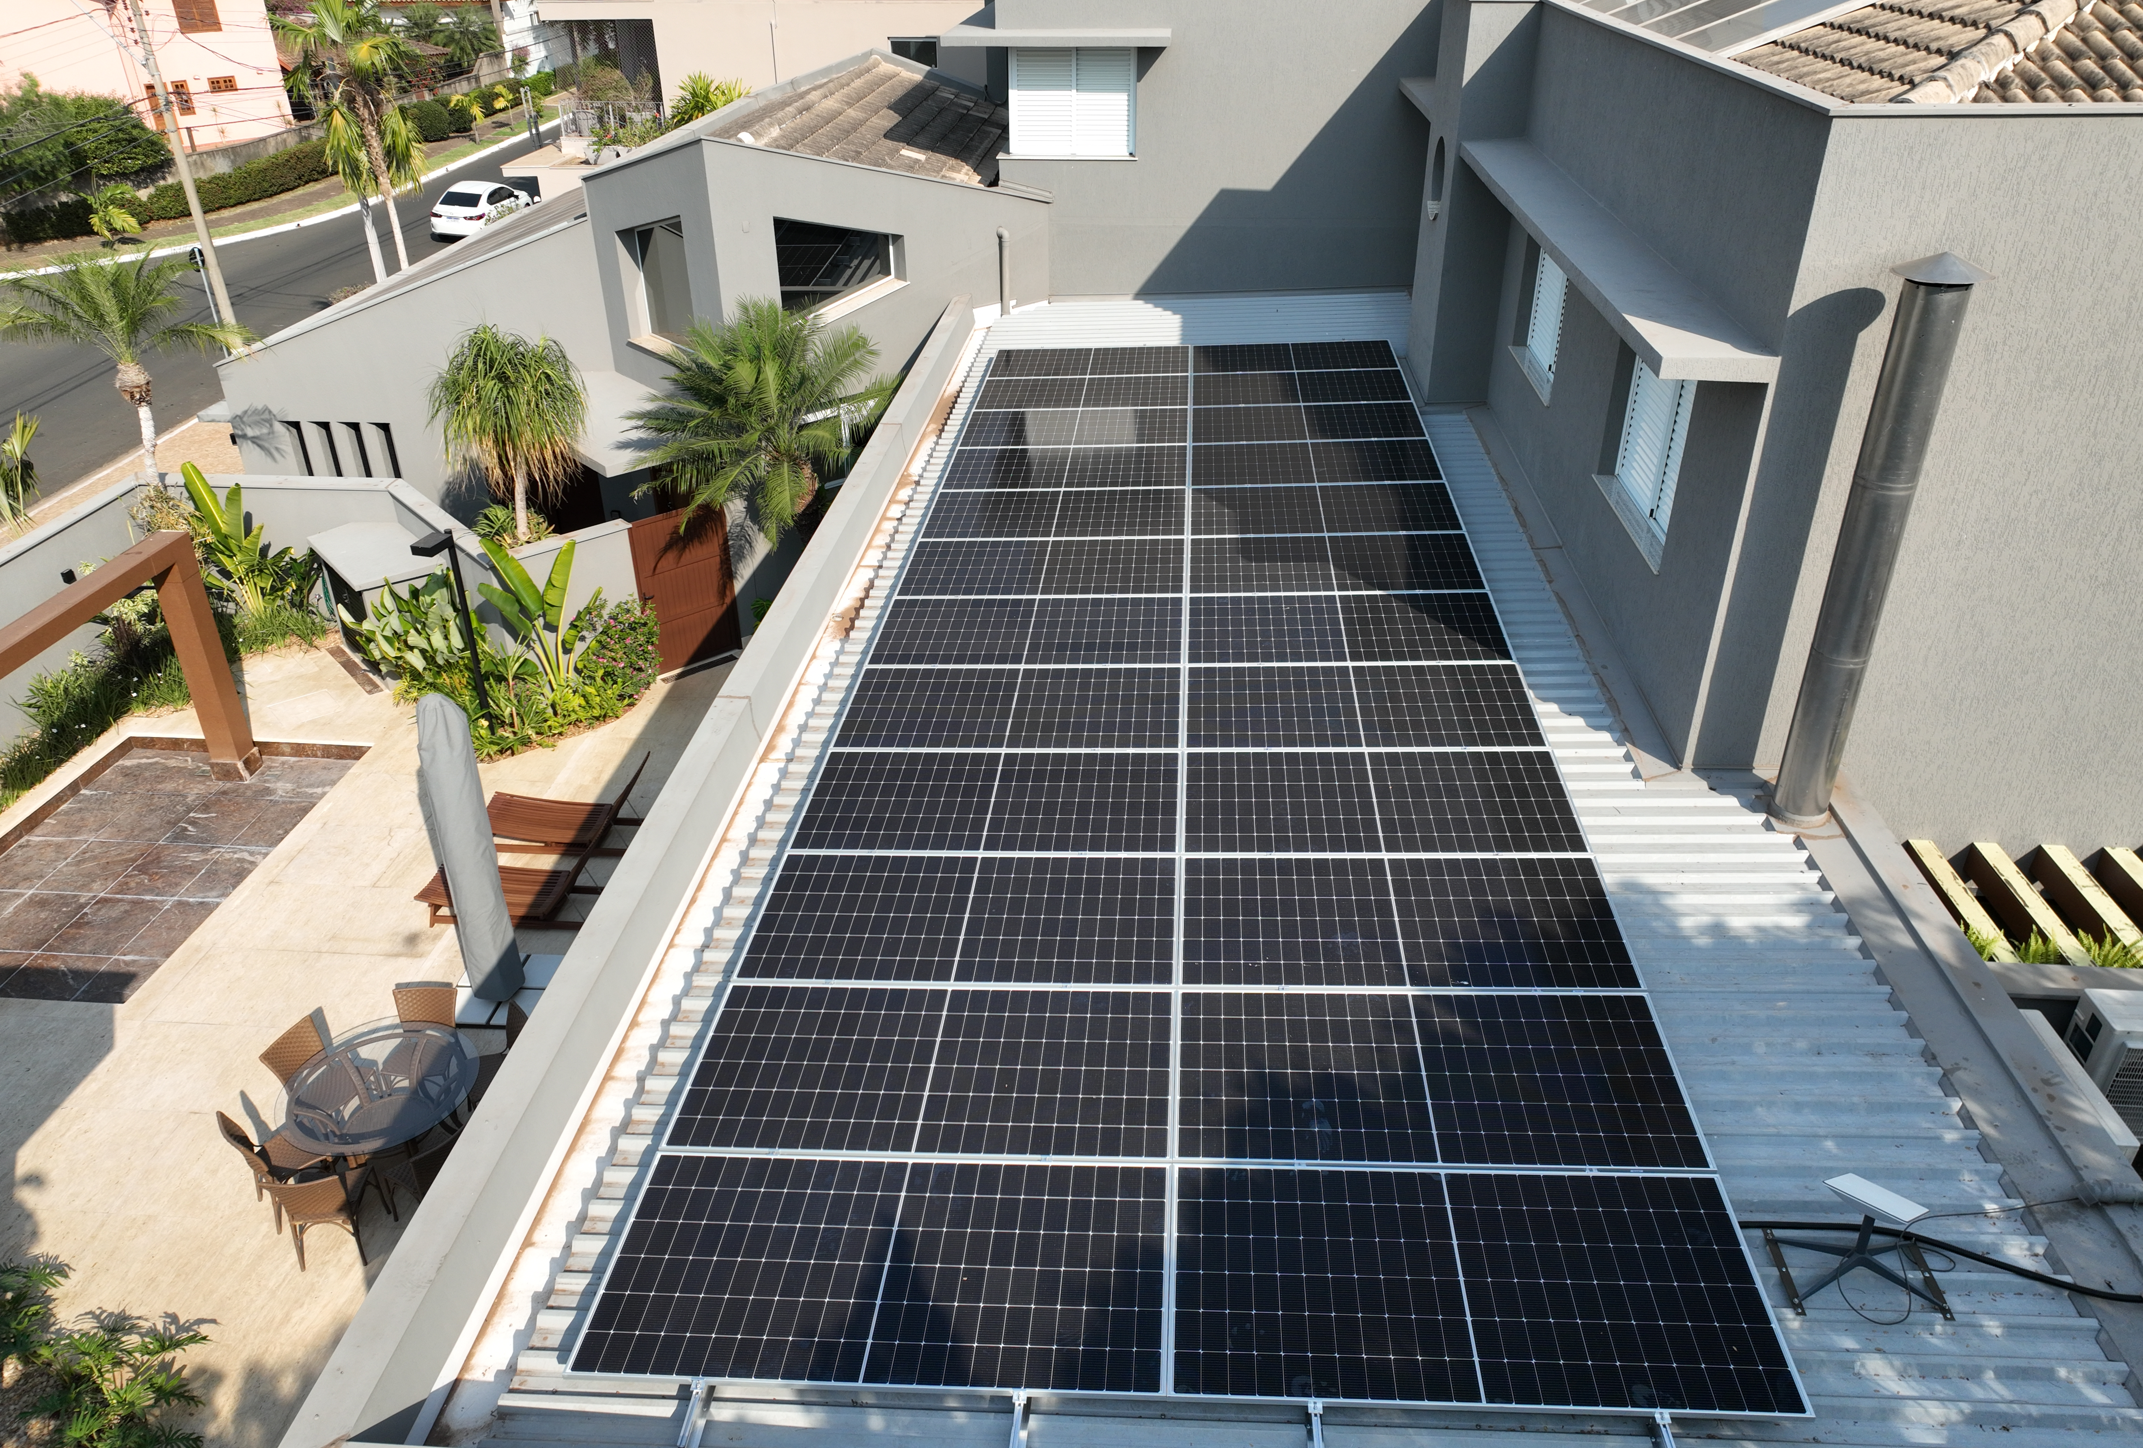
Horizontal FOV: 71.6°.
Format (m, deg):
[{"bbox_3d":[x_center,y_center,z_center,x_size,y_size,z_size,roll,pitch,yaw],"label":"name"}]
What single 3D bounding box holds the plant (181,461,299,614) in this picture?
[{"bbox_3d":[-10.762,-2.324,19.226,1.300,2.150,1.050,2,29,4],"label":"plant"}]

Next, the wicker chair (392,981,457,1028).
[{"bbox_3d":[-5.405,2.743,12.417,0.530,0.890,0.580,1,29,3],"label":"wicker chair"}]

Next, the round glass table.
[{"bbox_3d":[-5.406,3.158,11.812,1.520,0.750,1.520,0,29,0],"label":"round glass table"}]

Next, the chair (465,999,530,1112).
[{"bbox_3d":[-4.719,2.862,12.190,0.580,0.890,0.530,-16,33,-26],"label":"chair"}]

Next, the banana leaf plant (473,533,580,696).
[{"bbox_3d":[-6.247,-1.228,17.315,1.200,2.000,0.950,2,29,4],"label":"banana leaf plant"}]

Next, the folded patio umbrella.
[{"bbox_3d":[-4.891,1.035,12.227,0.470,2.850,0.470,2,29,4],"label":"folded patio umbrella"}]

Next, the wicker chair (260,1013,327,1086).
[{"bbox_3d":[-6.078,2.939,12.076,0.580,0.890,0.530,10,31,19],"label":"wicker chair"}]

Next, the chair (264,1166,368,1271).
[{"bbox_3d":[-5.477,3.523,11.008,0.530,0.890,0.580,-2,29,-3],"label":"chair"}]

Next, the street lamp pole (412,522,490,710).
[{"bbox_3d":[-6.872,-0.989,16.531,0.280,2.360,0.500,16,33,27],"label":"street lamp pole"}]

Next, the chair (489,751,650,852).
[{"bbox_3d":[-4.945,0.824,14.643,1.950,0.950,0.720,2,29,4],"label":"chair"}]

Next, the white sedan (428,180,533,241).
[{"bbox_3d":[-19.590,-17.226,49.660,1.800,1.450,4.600,2,29,4],"label":"white sedan"}]

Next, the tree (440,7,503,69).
[{"bbox_3d":[-35.132,-39.177,86.679,3.600,4.100,3.600,-1,29,0],"label":"tree"}]

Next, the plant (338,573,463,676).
[{"bbox_3d":[-8.484,-1.229,19.035,1.550,1.500,1.200,-1,29,0],"label":"plant"}]

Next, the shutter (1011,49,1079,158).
[{"bbox_3d":[-0.345,-7.921,18.858,0.840,1.310,0.060,2,29,4],"label":"shutter"}]

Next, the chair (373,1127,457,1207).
[{"bbox_3d":[-4.843,3.409,11.201,0.580,0.890,0.530,21,36,34],"label":"chair"}]

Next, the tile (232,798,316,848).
[{"bbox_3d":[-8.302,1.047,15.643,0.700,0.020,0.930,2,29,4],"label":"tile"}]

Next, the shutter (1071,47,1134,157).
[{"bbox_3d":[0.405,-8.030,19.112,0.830,1.330,0.060,2,29,4],"label":"shutter"}]

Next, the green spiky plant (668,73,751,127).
[{"bbox_3d":[-10.834,-18.588,44.500,2.400,1.900,1.900,0,28,0],"label":"green spiky plant"}]

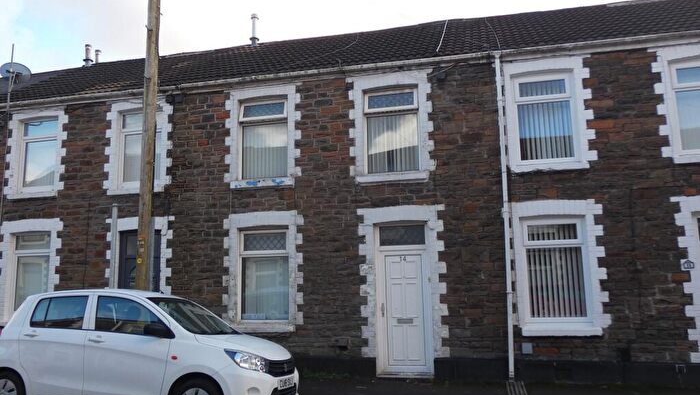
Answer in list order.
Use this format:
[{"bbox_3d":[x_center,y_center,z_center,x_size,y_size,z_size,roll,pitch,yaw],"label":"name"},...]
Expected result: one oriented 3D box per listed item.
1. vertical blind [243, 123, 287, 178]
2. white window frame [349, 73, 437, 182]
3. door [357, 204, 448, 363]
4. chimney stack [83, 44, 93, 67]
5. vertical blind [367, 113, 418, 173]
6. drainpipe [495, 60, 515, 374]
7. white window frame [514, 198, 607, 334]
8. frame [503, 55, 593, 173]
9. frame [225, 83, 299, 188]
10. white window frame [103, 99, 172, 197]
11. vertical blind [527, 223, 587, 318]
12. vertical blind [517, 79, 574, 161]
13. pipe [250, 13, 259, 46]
[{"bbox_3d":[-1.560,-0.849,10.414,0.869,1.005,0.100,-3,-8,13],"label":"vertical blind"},{"bbox_3d":[0.725,-1.200,9.814,1.490,1.935,0.200,-3,-9,12],"label":"white window frame"},{"bbox_3d":[0.892,1.519,9.378,1.449,2.732,0.180,-3,-9,12],"label":"door"},{"bbox_3d":[-6.827,-3.695,14.754,0.235,0.621,0.235,-3,-9,12],"label":"chimney stack"},{"bbox_3d":[0.753,-0.961,9.917,0.931,1.053,0.080,-3,-9,12],"label":"vertical blind"},{"bbox_3d":[2.484,0.196,9.089,0.110,5.256,0.100,-2,-9,12],"label":"drainpipe"},{"bbox_3d":[3.270,1.093,8.812,1.343,2.062,0.200,-3,-8,13],"label":"white window frame"},{"bbox_3d":[3.223,-1.330,9.150,1.337,1.824,0.200,-3,-8,13],"label":"frame"},{"bbox_3d":[-1.573,-1.081,10.293,1.467,1.816,0.200,-3,-8,13],"label":"frame"},{"bbox_3d":[-4.034,-0.960,10.880,1.446,1.796,0.200,-3,-8,13],"label":"white window frame"},{"bbox_3d":[3.280,1.143,9.039,0.887,1.514,0.080,-3,-9,12],"label":"vertical blind"},{"bbox_3d":[3.208,-1.273,9.301,0.827,1.306,0.100,-3,-8,13],"label":"vertical blind"},{"bbox_3d":[-2.330,-4.089,13.816,0.203,0.829,0.203,-1,-9,0],"label":"pipe"}]

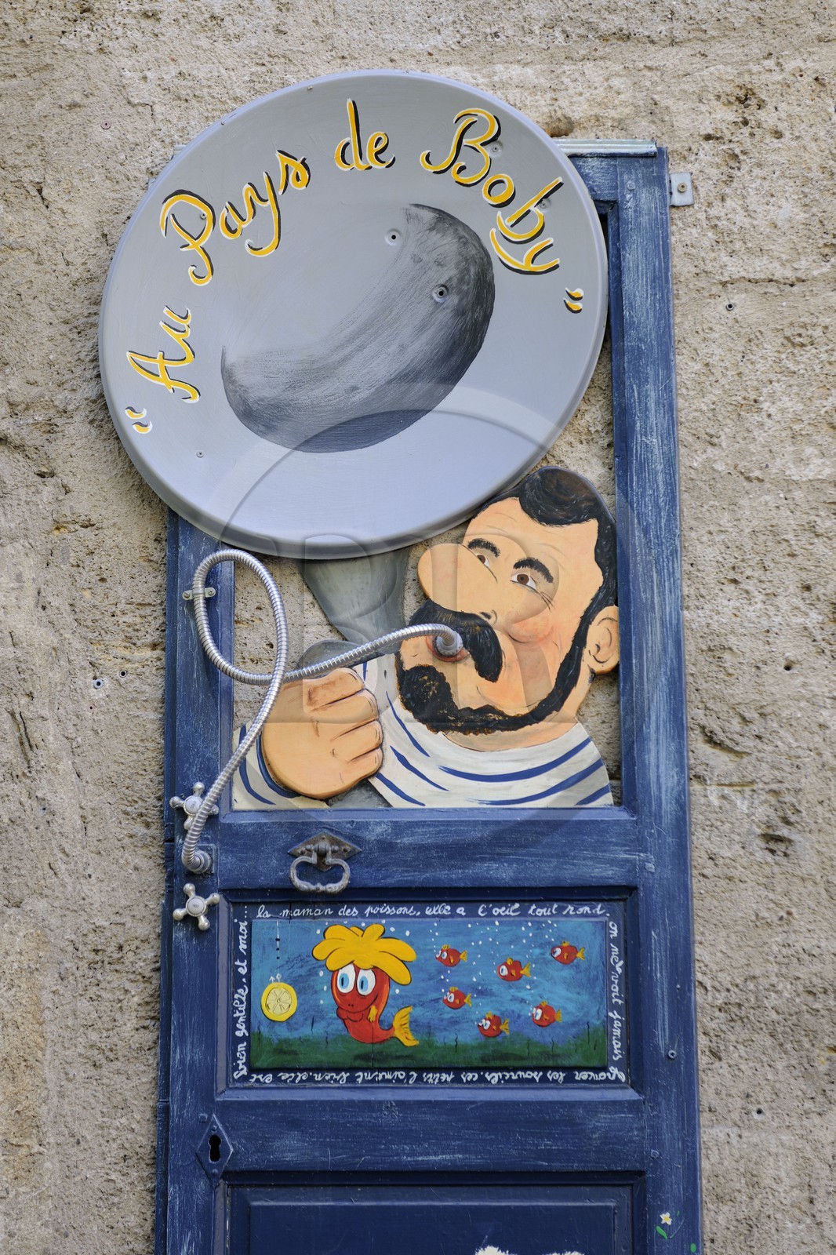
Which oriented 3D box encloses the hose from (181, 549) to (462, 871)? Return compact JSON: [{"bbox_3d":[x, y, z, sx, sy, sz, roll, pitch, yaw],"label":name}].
[{"bbox_3d":[-0.122,0.102,3.075,0.354,0.412,0.075,0,-13,1],"label":"hose"}]

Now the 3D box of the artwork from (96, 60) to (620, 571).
[{"bbox_3d":[-0.085,-0.404,3.168,0.653,0.658,0.085,0,-13,1],"label":"artwork"}]

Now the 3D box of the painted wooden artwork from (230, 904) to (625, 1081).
[{"bbox_3d":[0.016,0.446,3.000,0.480,0.219,0.020,-1,-13,2],"label":"painted wooden artwork"}]

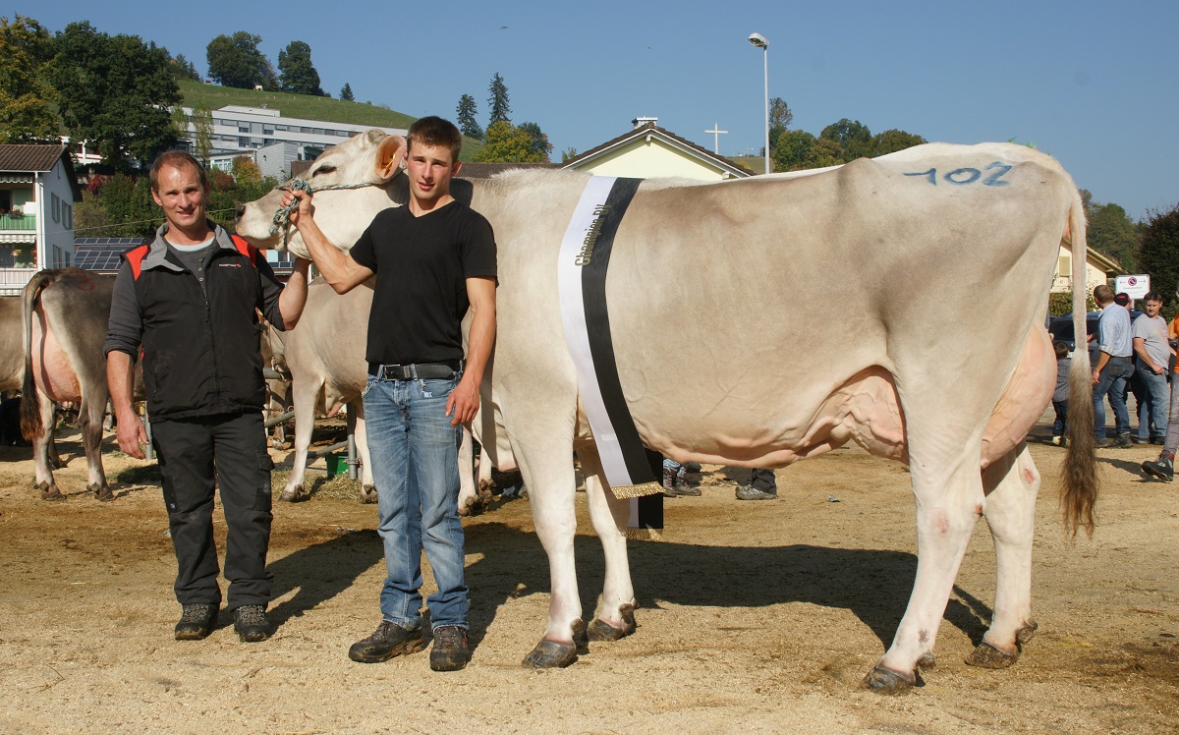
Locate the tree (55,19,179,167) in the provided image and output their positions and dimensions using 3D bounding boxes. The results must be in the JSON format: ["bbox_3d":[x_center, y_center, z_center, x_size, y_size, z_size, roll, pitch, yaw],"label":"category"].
[{"bbox_3d":[-57.414,-32.851,155.000,15.700,18.200,14.500,0,1,-20],"label":"tree"}]

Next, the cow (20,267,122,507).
[{"bbox_3d":[-3.220,0.095,9.450,0.680,1.540,2.350,0,1,20],"label":"cow"}]

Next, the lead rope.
[{"bbox_3d":[-0.917,-0.549,4.390,0.380,0.220,0.180,-1,0,9],"label":"lead rope"}]

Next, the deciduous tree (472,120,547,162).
[{"bbox_3d":[-10.031,-27.017,160.000,9.400,8.300,8.500,0,1,-4],"label":"deciduous tree"}]

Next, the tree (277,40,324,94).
[{"bbox_3d":[-78.162,-80.948,345.000,12.200,15.200,11.500,0,1,-13],"label":"tree"}]

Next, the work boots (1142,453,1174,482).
[{"bbox_3d":[4.384,0.769,9.850,0.290,0.175,0.115,22,-3,-8],"label":"work boots"}]

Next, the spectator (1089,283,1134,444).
[{"bbox_3d":[5.607,-0.016,13.700,0.480,1.730,0.520,-1,0,39],"label":"spectator"}]

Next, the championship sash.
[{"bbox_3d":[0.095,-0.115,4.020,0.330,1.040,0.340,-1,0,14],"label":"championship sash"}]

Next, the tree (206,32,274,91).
[{"bbox_3d":[-94.617,-82.541,345.000,18.000,16.000,15.500,0,1,-15],"label":"tree"}]

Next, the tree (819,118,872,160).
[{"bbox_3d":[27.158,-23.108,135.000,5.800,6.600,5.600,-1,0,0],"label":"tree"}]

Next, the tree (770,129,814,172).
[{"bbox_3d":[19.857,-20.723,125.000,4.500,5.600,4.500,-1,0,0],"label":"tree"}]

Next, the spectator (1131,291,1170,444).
[{"bbox_3d":[6.282,0.005,14.300,0.520,1.720,0.360,0,1,-38],"label":"spectator"}]

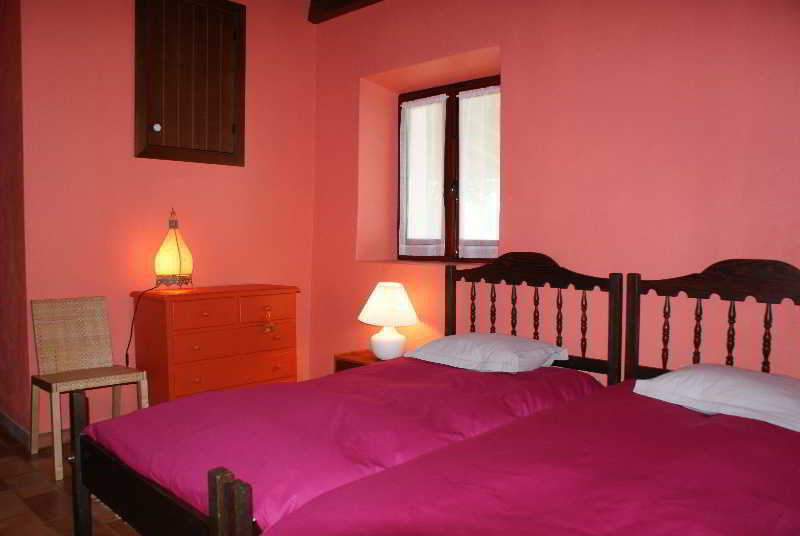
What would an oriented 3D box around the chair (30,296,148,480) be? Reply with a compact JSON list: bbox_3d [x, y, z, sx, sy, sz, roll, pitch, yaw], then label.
[{"bbox_3d":[-1.564,0.561,3.014,0.480,0.785,0.430,3,3,44],"label":"chair"}]

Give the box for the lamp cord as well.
[{"bbox_3d":[-1.437,0.377,3.309,0.100,0.470,0.200,3,3,44],"label":"lamp cord"}]

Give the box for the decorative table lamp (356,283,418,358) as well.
[{"bbox_3d":[-0.069,0.305,3.471,0.335,0.443,0.335,1,2,0],"label":"decorative table lamp"}]

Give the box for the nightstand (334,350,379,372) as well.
[{"bbox_3d":[-0.078,0.738,3.519,0.460,0.430,0.420,3,3,44],"label":"nightstand"}]

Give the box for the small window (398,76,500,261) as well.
[{"bbox_3d":[0.350,-0.600,3.833,0.950,1.120,0.080,3,3,44],"label":"small window"}]

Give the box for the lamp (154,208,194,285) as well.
[{"bbox_3d":[-1.281,-0.098,3.403,0.215,0.476,0.215,3,3,44],"label":"lamp"}]

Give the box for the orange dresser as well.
[{"bbox_3d":[-1.074,0.536,3.582,0.440,0.800,0.865,3,3,44],"label":"orange dresser"}]

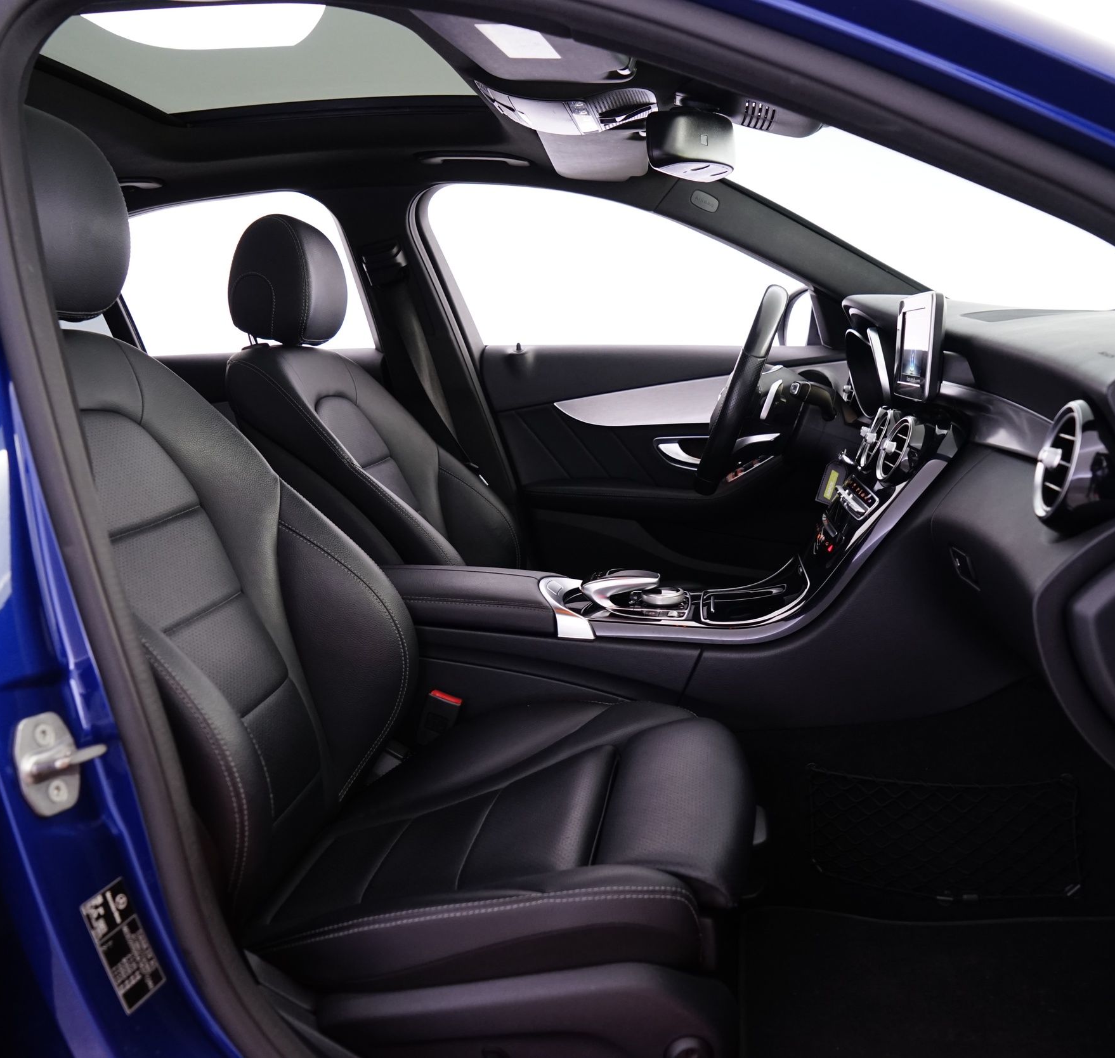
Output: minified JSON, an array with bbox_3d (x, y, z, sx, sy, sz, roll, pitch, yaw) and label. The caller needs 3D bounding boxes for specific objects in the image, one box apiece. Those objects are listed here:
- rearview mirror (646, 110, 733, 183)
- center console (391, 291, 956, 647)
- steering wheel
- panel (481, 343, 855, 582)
[{"bbox_3d":[0.177,-0.494,1.378,0.055,0.070,0.230,1,9,27],"label":"rearview mirror"},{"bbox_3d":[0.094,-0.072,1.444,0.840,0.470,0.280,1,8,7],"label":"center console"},{"bbox_3d":[0.317,-0.233,1.780,0.090,0.360,0.370,18,10,4],"label":"steering wheel"},{"bbox_3d":[0.274,-0.070,2.129,0.880,0.590,0.130,1,8,7],"label":"panel"}]

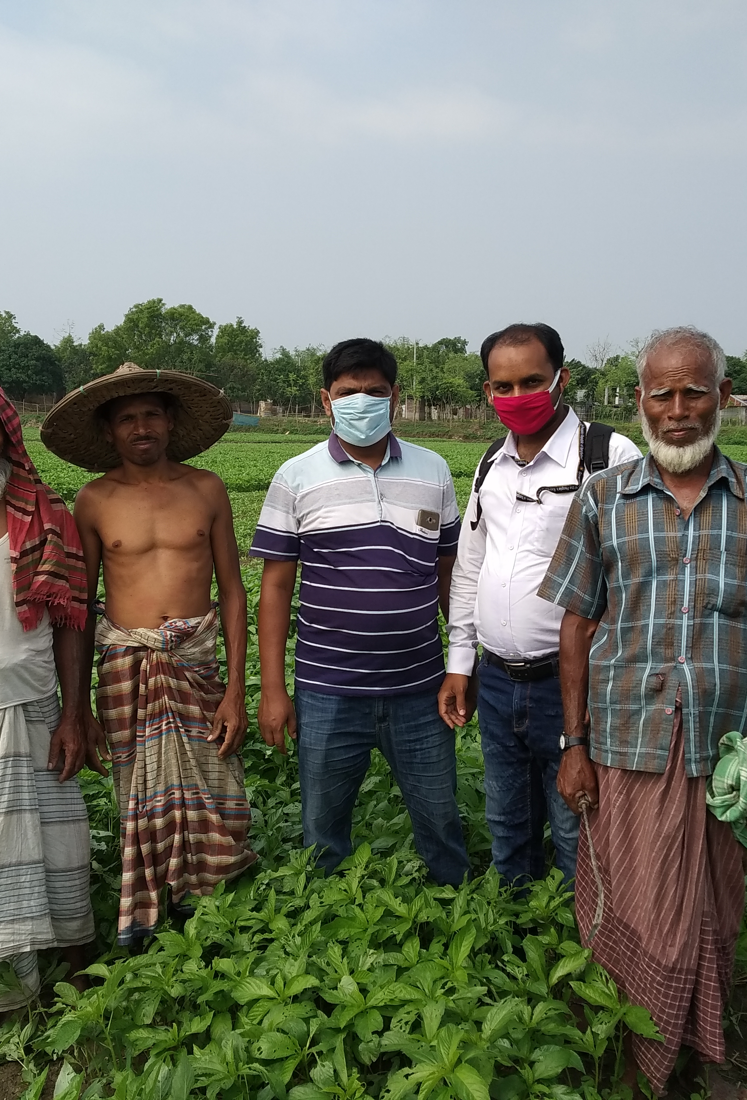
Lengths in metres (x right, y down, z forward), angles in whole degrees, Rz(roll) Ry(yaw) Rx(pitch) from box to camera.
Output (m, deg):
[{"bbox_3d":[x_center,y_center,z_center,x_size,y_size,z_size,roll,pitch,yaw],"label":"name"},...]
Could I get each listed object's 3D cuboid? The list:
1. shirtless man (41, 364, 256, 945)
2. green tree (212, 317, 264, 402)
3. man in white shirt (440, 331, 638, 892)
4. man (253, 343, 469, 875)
[{"bbox_3d":[-0.573,0.338,2.819,0.520,1.590,0.420,-2,8,-14],"label":"shirtless man"},{"bbox_3d":[-10.017,-13.490,80.929,3.838,7.145,3.646,0,8,0],"label":"green tree"},{"bbox_3d":[0.390,0.334,2.516,0.490,1.676,0.380,5,9,34],"label":"man in white shirt"},{"bbox_3d":[-0.031,0.321,2.696,0.540,1.655,0.340,-1,8,-10],"label":"man"}]

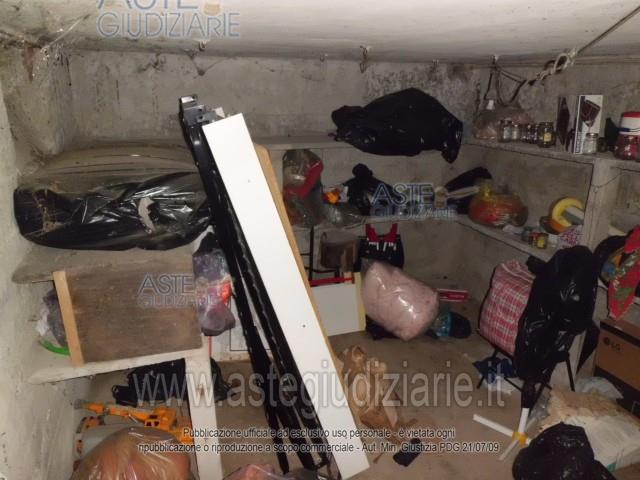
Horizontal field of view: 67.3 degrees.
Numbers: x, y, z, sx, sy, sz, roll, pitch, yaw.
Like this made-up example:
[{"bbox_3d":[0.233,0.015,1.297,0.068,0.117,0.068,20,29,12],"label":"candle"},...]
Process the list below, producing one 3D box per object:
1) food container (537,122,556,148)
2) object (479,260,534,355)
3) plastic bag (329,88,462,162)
[{"bbox_3d":[1.115,-0.511,2.360,0.082,0.114,0.082,-6,17,-15],"label":"food container"},{"bbox_3d":[1.043,0.346,2.649,0.150,0.460,0.310,-5,16,-15],"label":"object"},{"bbox_3d":[0.451,-0.692,2.939,0.720,0.400,0.380,-6,17,-15],"label":"plastic bag"}]

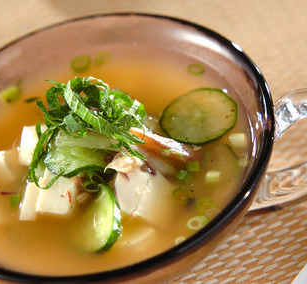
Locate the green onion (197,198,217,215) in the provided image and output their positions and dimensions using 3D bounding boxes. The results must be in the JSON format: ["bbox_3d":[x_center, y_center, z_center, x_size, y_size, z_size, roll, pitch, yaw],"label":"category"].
[{"bbox_3d":[0.018,0.021,0.611,0.007,0.004,0.007,-1,46,14],"label":"green onion"}]

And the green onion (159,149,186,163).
[{"bbox_3d":[0.007,0.005,0.624,0.008,0.004,0.005,24,57,33],"label":"green onion"}]

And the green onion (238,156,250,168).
[{"bbox_3d":[0.030,0.007,0.614,0.004,0.003,0.004,-15,65,0],"label":"green onion"}]

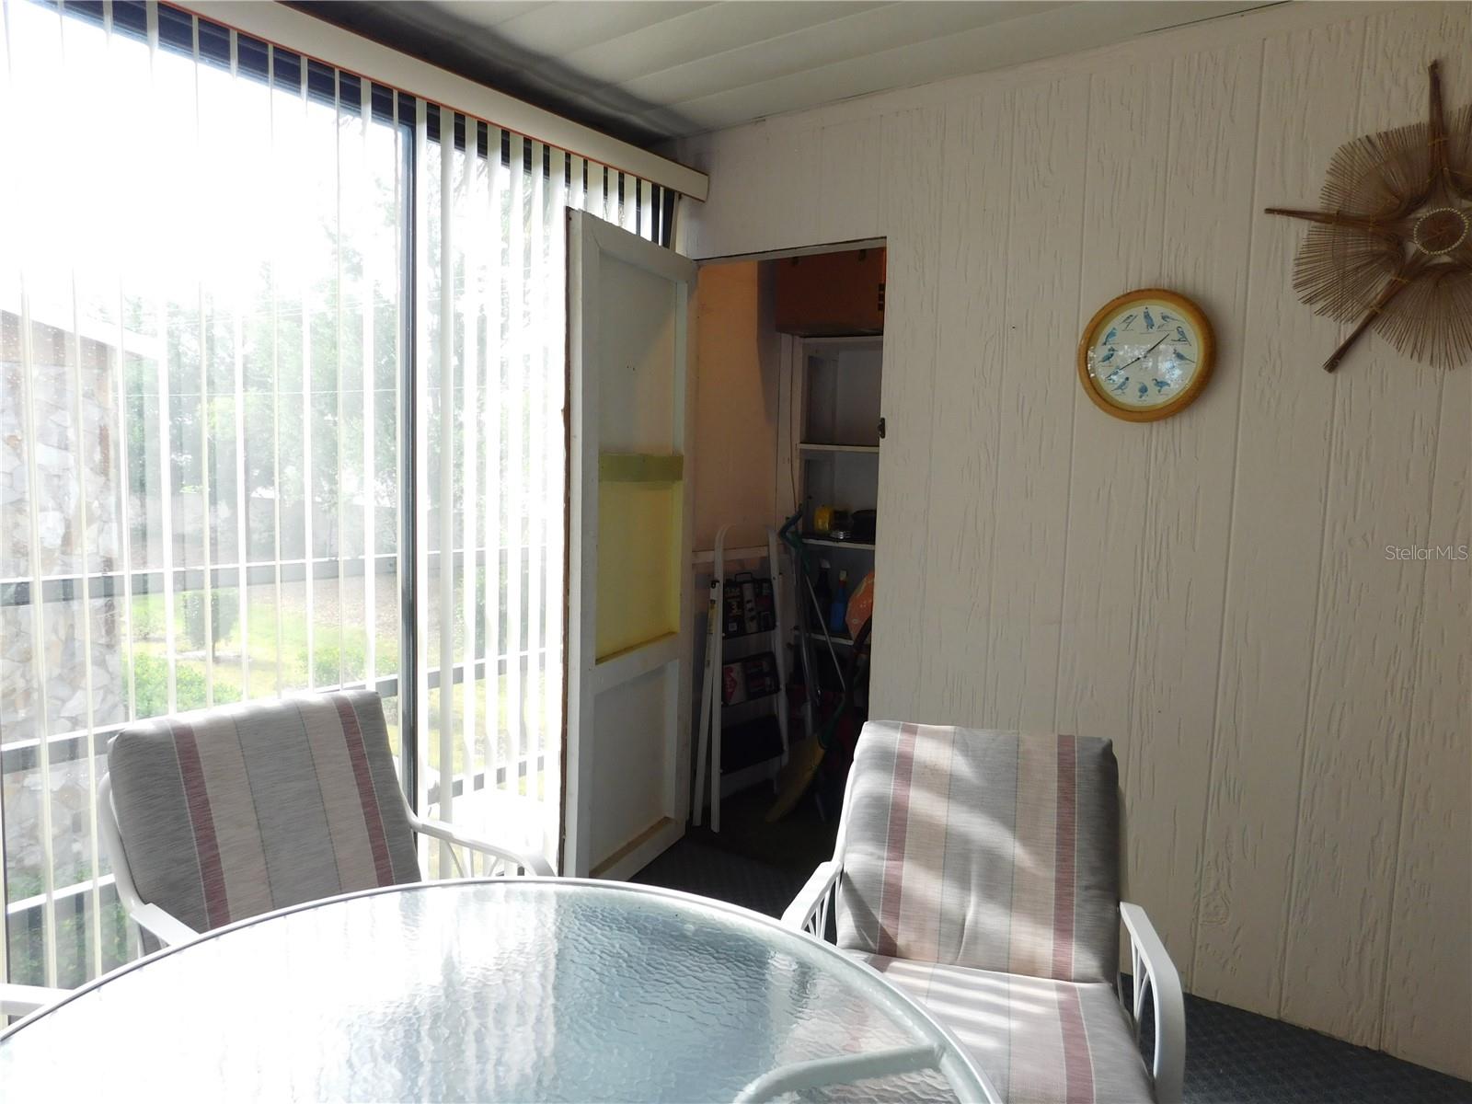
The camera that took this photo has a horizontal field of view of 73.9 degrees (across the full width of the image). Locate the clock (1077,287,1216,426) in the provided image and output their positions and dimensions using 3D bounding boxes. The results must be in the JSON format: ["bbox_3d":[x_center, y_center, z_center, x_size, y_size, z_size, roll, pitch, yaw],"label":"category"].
[{"bbox_3d":[1.061,-0.506,2.528,0.335,0.335,0.045,6,7,36],"label":"clock"}]

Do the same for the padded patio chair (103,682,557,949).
[{"bbox_3d":[-0.687,0.737,1.721,0.680,0.870,0.610,6,7,39],"label":"padded patio chair"}]

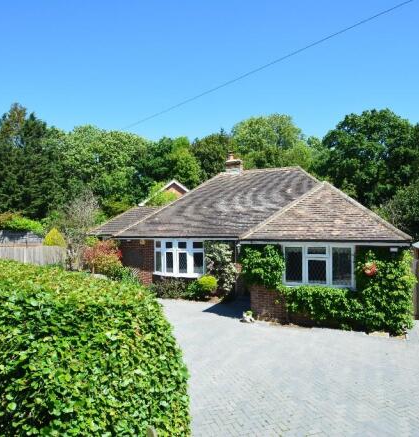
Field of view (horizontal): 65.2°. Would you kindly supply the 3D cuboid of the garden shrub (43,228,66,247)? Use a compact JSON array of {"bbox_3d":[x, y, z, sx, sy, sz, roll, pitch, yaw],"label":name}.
[{"bbox_3d":[-9.936,1.951,20.939,1.538,2.622,1.538,0,-2,0],"label":"garden shrub"}]

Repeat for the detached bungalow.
[{"bbox_3d":[0.799,0.007,15.566,13.800,6.600,9.900,-1,-2,24],"label":"detached bungalow"}]

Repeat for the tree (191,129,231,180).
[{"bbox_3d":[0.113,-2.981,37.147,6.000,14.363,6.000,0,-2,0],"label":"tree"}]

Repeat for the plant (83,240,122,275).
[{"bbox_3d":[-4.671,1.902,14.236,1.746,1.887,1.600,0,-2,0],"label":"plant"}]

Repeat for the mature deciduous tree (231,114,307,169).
[{"bbox_3d":[7.384,-4.326,41.204,9.512,17.373,9.512,0,-2,0],"label":"mature deciduous tree"}]

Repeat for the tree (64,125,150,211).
[{"bbox_3d":[-10.275,-2.712,33.134,8.663,13.508,8.663,0,-2,0],"label":"tree"}]

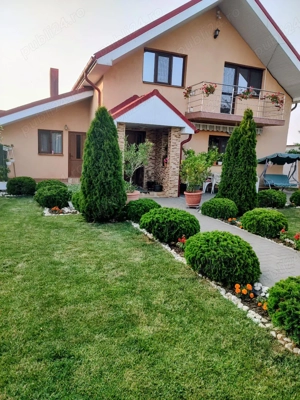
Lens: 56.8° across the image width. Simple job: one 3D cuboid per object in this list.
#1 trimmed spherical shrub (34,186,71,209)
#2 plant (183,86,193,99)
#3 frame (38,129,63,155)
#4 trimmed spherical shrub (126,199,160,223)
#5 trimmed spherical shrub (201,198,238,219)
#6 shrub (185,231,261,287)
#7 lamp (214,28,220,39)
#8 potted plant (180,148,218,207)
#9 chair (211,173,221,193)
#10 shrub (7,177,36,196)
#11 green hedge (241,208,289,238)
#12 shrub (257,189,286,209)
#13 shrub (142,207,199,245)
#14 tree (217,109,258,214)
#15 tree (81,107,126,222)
[{"bbox_3d":[-2.561,-0.079,7.352,0.925,0.598,0.925,0,10,-19],"label":"trimmed spherical shrub"},{"bbox_3d":[1.560,-4.305,11.200,0.340,0.500,0.380,-1,11,-19],"label":"plant"},{"bbox_3d":[-4.322,-2.516,12.069,1.009,1.068,0.120,0,10,-19],"label":"frame"},{"bbox_3d":[-0.152,0.229,6.107,0.800,0.520,0.800,3,10,-1],"label":"trimmed spherical shrub"},{"bbox_3d":[1.792,0.219,7.154,0.937,0.481,0.937,0,10,-19],"label":"trimmed spherical shrub"},{"bbox_3d":[0.892,0.713,3.485,0.920,0.630,0.920,3,10,-1],"label":"shrub"},{"bbox_3d":[2.746,-6.805,11.353,0.170,0.360,0.210,-1,11,-19],"label":"lamp"},{"bbox_3d":[1.438,-0.653,8.205,1.100,1.660,1.000,5,11,10],"label":"potted plant"},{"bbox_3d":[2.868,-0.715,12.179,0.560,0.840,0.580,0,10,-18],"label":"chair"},{"bbox_3d":[-3.810,-0.398,8.260,0.800,0.580,0.800,-1,11,-19],"label":"shrub"},{"bbox_3d":[2.258,0.456,5.472,0.850,0.560,0.850,-1,11,-19],"label":"green hedge"},{"bbox_3d":[4.024,-0.055,9.246,0.946,0.571,0.946,0,10,-19],"label":"shrub"},{"bbox_3d":[0.367,0.441,5.024,1.079,0.580,1.079,0,10,-19],"label":"shrub"},{"bbox_3d":[2.437,-1.015,7.567,1.132,2.845,1.132,0,10,-19],"label":"tree"},{"bbox_3d":[-1.012,-0.786,6.221,1.049,2.494,1.049,0,10,-19],"label":"tree"}]

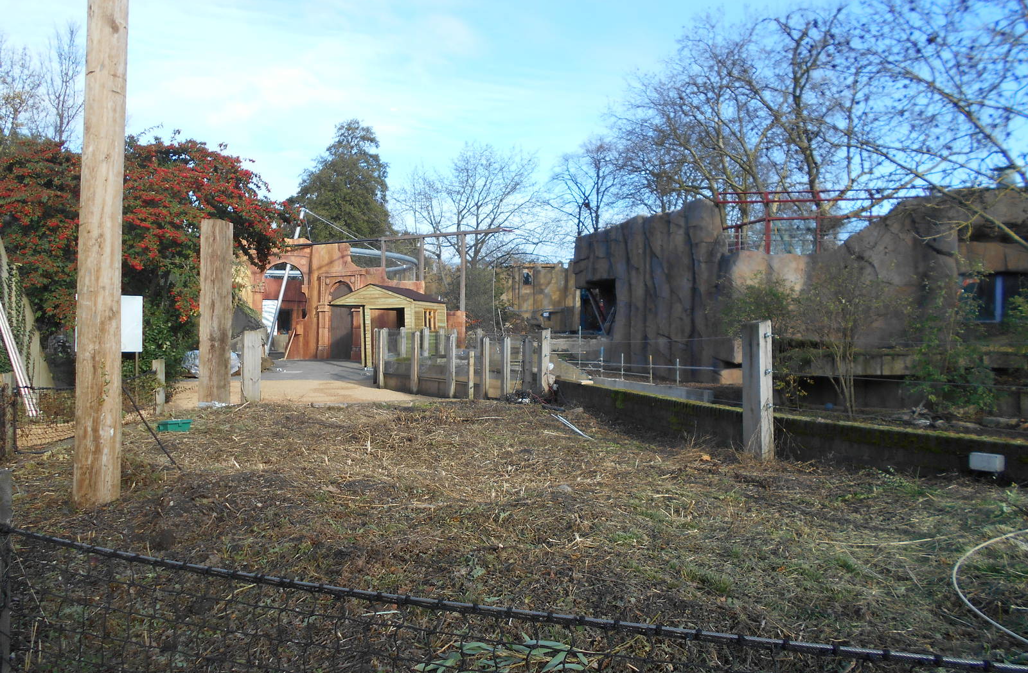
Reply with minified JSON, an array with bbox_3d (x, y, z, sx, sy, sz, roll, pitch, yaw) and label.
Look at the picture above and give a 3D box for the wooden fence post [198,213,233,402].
[{"bbox_3d":[-4.862,-0.406,12.600,0.500,3.027,0.350,0,-1,-21],"label":"wooden fence post"}]

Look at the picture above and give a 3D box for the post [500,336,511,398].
[{"bbox_3d":[-0.147,0.549,13.900,0.140,1.120,0.150,0,0,-25],"label":"post"}]

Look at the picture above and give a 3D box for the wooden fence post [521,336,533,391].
[{"bbox_3d":[0.292,0.626,16.500,0.150,1.201,0.150,-1,-1,35],"label":"wooden fence post"}]

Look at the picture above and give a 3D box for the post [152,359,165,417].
[{"bbox_3d":[-4.971,0.713,10.800,0.140,0.800,0.140,0,0,-20],"label":"post"}]

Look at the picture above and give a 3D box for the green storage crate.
[{"bbox_3d":[-3.999,1.051,9.100,0.240,0.135,0.340,0,0,40],"label":"green storage crate"}]

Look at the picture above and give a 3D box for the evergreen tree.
[{"bbox_3d":[-11.104,-6.527,50.000,6.600,15.186,6.600,0,-1,0],"label":"evergreen tree"}]

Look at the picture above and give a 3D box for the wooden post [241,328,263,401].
[{"bbox_3d":[-4.415,0.507,13.000,0.280,1.217,0.160,1,-1,-35],"label":"wooden post"}]

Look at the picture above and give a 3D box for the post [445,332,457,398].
[{"bbox_3d":[-1.135,0.520,13.900,0.140,1.170,0.150,0,0,-25],"label":"post"}]

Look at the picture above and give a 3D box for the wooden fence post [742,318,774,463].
[{"bbox_3d":[2.403,0.526,7.600,0.160,1.360,0.260,0,-1,-22],"label":"wooden fence post"}]

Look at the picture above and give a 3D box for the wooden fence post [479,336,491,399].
[{"bbox_3d":[-0.592,0.649,15.800,0.150,1.282,0.150,-1,-1,35],"label":"wooden fence post"}]

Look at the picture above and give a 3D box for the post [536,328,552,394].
[{"bbox_3d":[0.542,0.449,13.700,0.160,1.180,0.210,0,0,-19],"label":"post"}]

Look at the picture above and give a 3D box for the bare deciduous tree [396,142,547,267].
[{"bbox_3d":[-2.850,-6.200,55.000,10.300,14.700,9.500,0,0,0],"label":"bare deciduous tree"}]

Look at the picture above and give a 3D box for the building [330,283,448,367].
[{"bbox_3d":[-5.060,-0.440,31.400,3.350,3.200,3.700,0,0,12],"label":"building"}]

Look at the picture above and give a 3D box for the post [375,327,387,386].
[{"bbox_3d":[-2.909,0.479,16.900,0.150,1.292,0.150,-1,-1,35],"label":"post"}]

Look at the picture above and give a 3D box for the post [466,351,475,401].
[{"bbox_3d":[-0.841,0.785,15.400,0.100,0.961,0.080,0,-1,20],"label":"post"}]

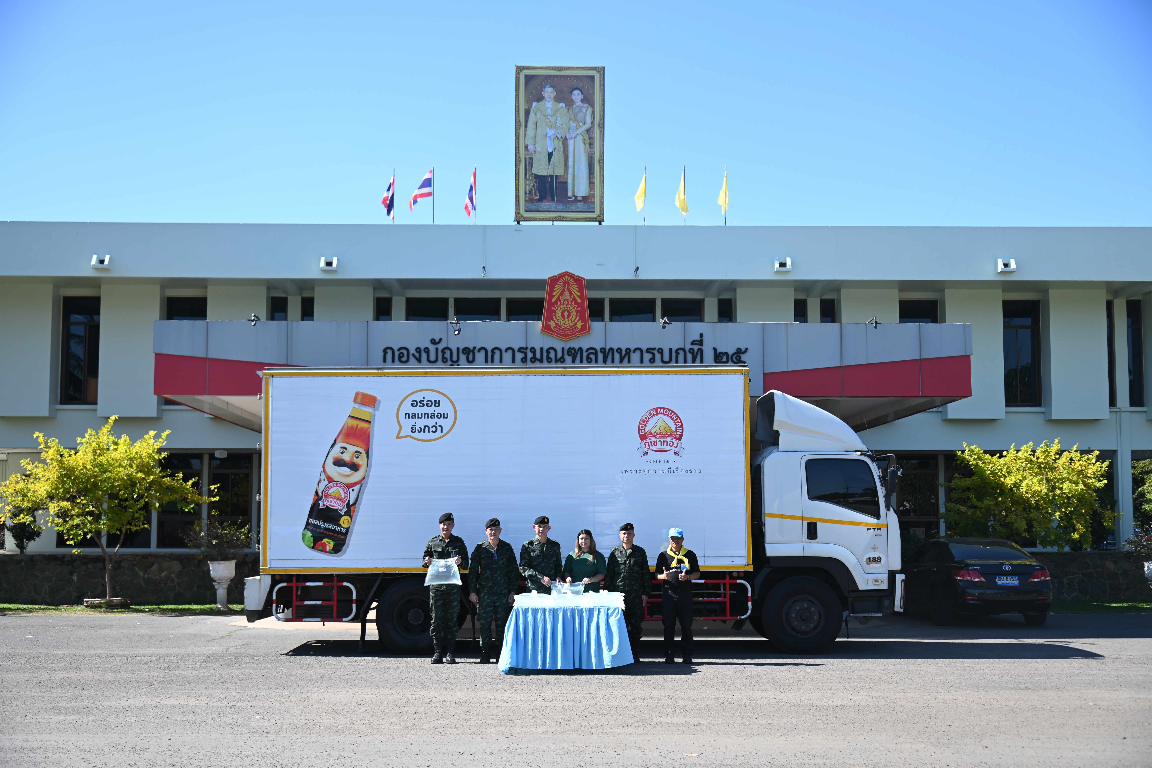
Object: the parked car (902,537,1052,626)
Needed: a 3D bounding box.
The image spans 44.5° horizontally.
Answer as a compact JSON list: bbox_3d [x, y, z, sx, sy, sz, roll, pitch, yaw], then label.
[{"bbox_3d":[6.880,3.510,25.200,1.820,1.470,4.820,0,-5,-2],"label":"parked car"}]

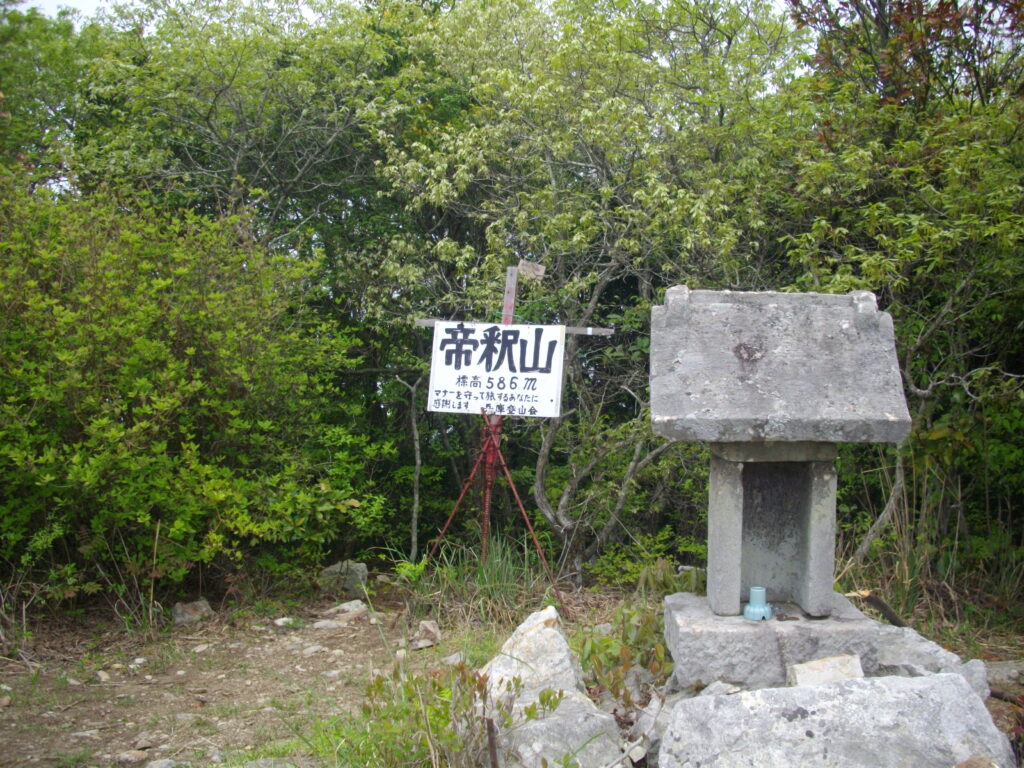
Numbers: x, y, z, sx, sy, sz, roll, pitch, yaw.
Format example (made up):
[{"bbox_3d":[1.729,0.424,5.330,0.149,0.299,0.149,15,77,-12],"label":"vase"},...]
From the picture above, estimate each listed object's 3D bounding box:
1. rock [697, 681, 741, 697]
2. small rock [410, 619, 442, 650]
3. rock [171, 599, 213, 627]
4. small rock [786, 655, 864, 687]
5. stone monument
[{"bbox_3d":[0.558,0.821,2.942,0.110,0.050,0.085,0,6,0],"label":"rock"},{"bbox_3d":[-0.343,1.005,4.389,0.125,0.105,0.110,0,6,0],"label":"small rock"},{"bbox_3d":[-1.370,0.983,4.709,0.160,0.100,0.130,0,6,0],"label":"rock"},{"bbox_3d":[0.847,0.780,2.958,0.190,0.085,0.110,0,6,0],"label":"small rock"},{"bbox_3d":[0.735,0.184,3.227,0.700,0.925,0.530,0,6,1],"label":"stone monument"}]

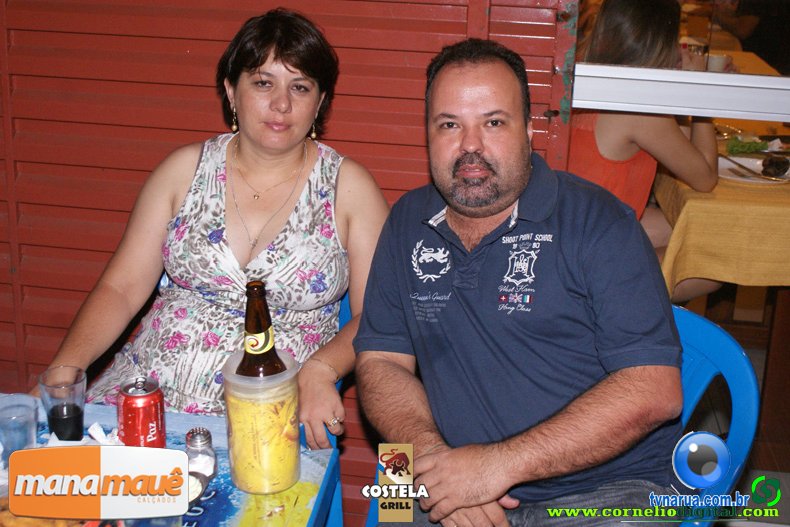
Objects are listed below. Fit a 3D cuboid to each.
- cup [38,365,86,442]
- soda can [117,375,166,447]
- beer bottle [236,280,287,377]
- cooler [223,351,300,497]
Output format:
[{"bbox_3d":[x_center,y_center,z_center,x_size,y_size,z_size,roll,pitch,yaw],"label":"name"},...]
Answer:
[{"bbox_3d":[-0.500,0.218,1.496,0.068,0.102,0.068,1,18,0],"label":"cup"},{"bbox_3d":[-0.364,0.232,1.418,0.066,0.122,0.066,2,17,-1],"label":"soda can"},{"bbox_3d":[-0.186,0.164,1.367,0.075,0.287,0.075,0,19,0],"label":"beer bottle"},{"bbox_3d":[-0.184,0.223,1.388,0.105,0.175,0.105,1,18,0],"label":"cooler"}]

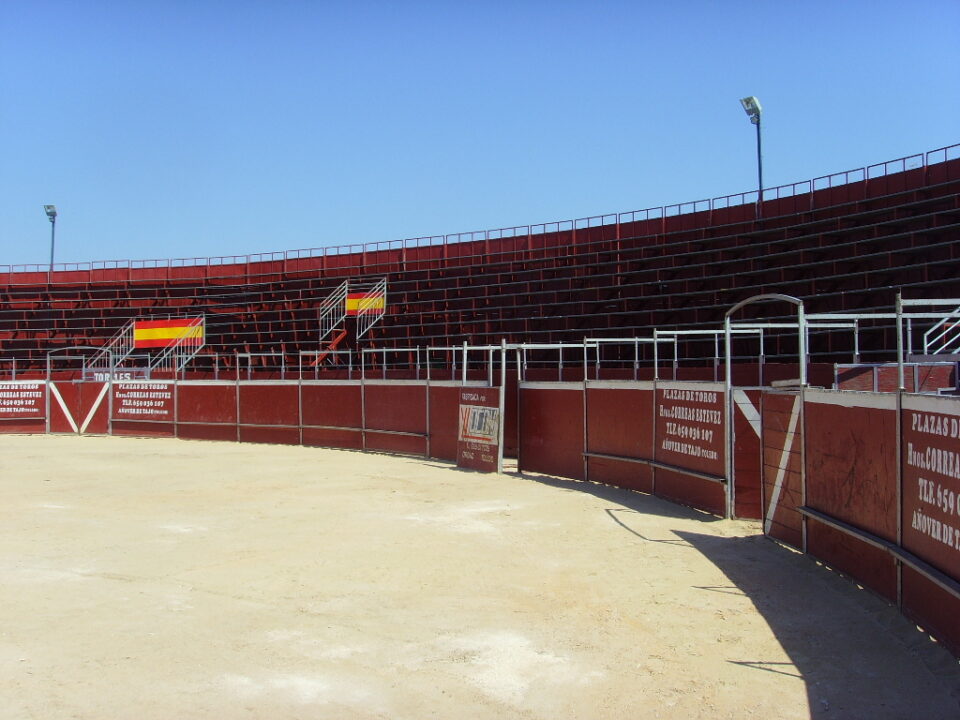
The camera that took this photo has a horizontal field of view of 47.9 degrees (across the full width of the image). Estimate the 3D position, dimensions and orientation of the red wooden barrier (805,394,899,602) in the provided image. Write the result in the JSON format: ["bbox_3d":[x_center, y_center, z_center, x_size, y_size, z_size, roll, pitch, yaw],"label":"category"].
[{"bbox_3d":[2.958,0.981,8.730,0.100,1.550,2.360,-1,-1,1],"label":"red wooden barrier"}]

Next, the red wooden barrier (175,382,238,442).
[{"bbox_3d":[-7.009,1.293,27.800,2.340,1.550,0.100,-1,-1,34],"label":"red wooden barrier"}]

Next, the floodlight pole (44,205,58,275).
[{"bbox_3d":[-15.556,-4.380,39.152,0.420,2.550,0.340,-1,-1,9],"label":"floodlight pole"}]

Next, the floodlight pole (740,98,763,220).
[{"bbox_3d":[6.411,-4.736,25.220,0.340,2.800,0.420,0,-1,-32],"label":"floodlight pole"}]

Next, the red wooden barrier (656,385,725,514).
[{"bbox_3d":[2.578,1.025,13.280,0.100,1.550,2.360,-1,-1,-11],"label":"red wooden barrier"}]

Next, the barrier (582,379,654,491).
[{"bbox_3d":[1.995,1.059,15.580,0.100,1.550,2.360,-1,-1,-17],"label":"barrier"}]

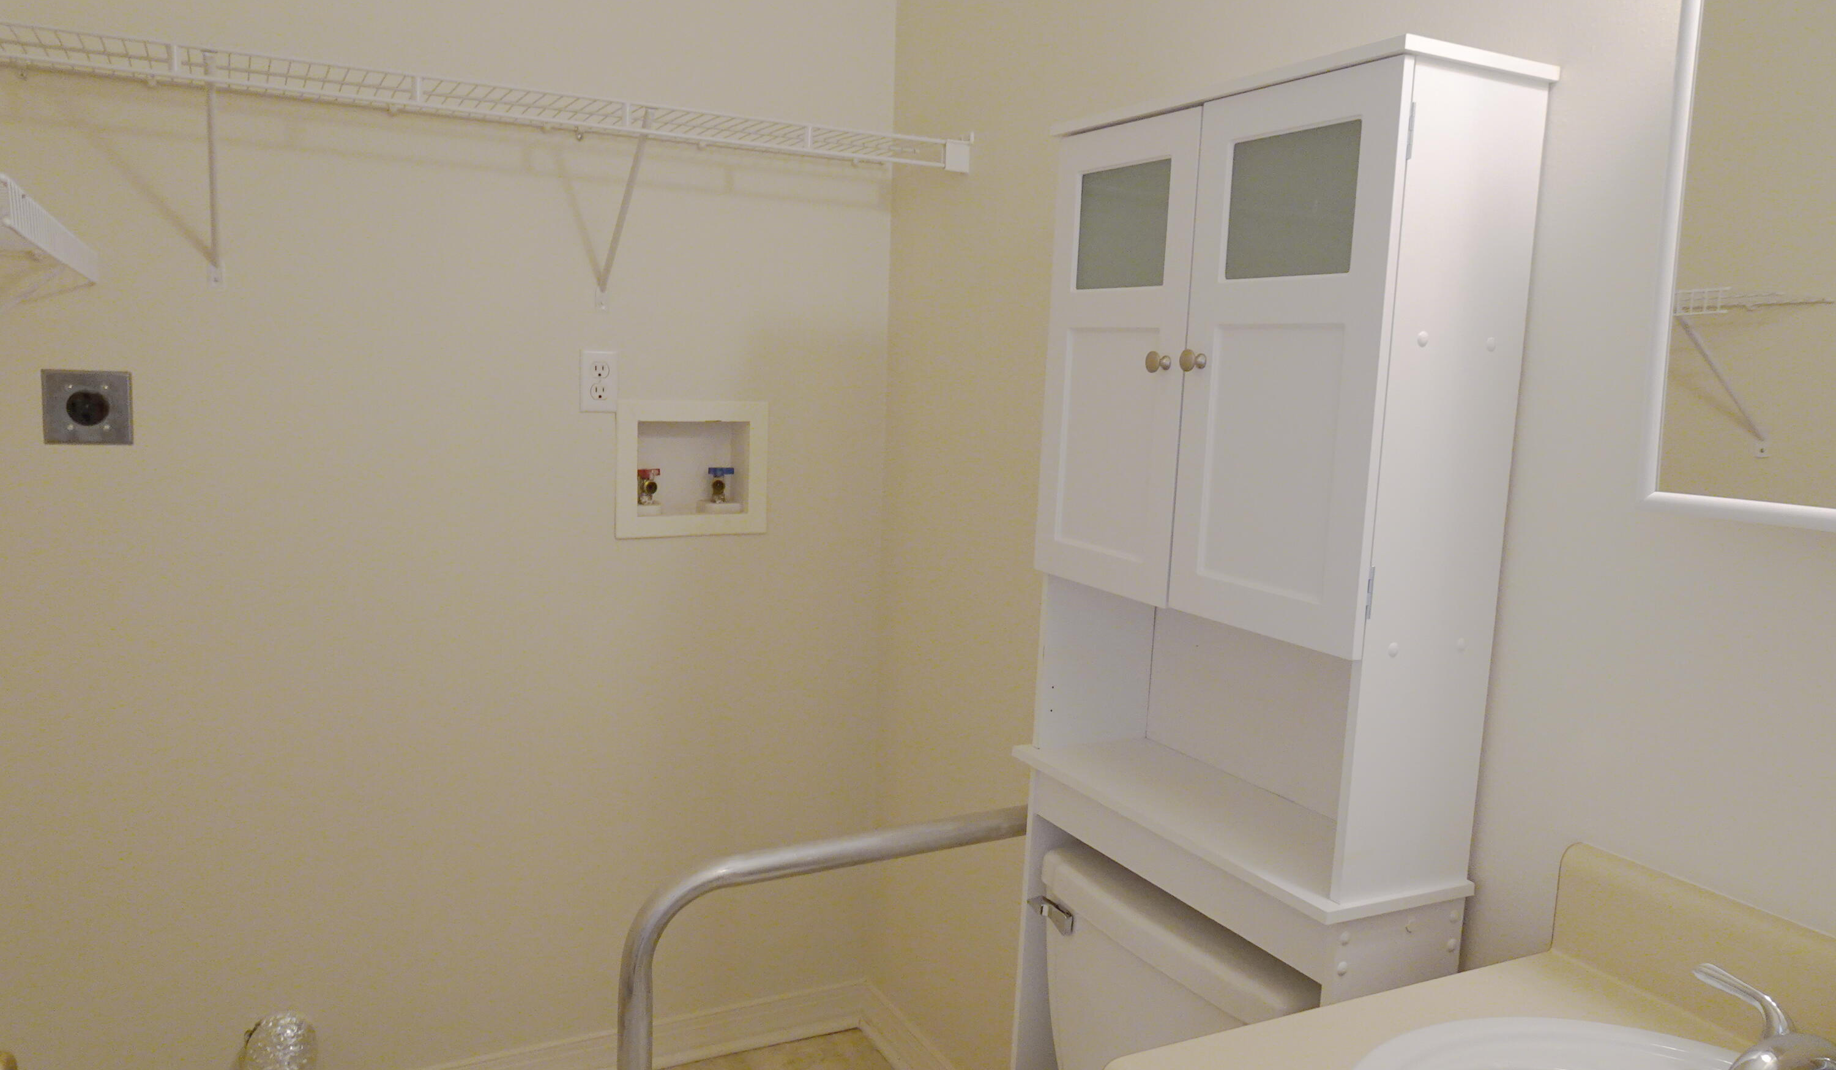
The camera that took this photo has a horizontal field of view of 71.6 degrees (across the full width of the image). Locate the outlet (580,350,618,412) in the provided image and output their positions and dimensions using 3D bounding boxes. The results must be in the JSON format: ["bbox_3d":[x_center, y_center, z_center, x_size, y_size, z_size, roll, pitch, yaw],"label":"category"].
[{"bbox_3d":[-0.581,-0.278,2.320,0.069,0.112,0.012,-2,9,-27],"label":"outlet"}]

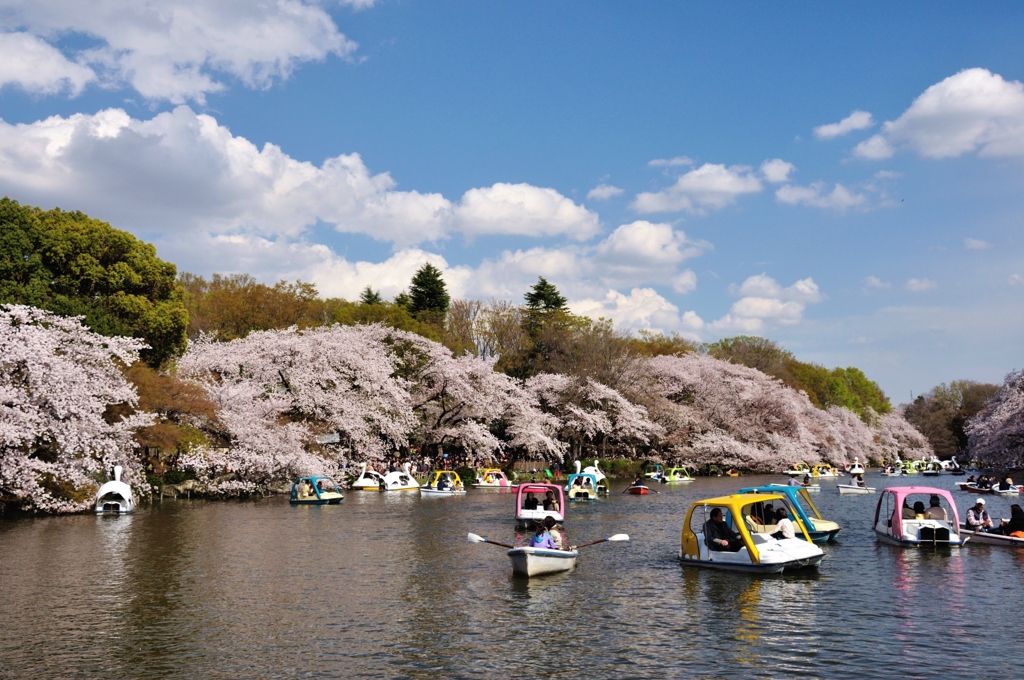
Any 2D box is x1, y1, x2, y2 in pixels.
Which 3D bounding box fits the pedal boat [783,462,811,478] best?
[{"bbox_3d":[33.248,15.448,130.059,2.650,1.430,1.470,0,-6,-8],"label":"pedal boat"}]

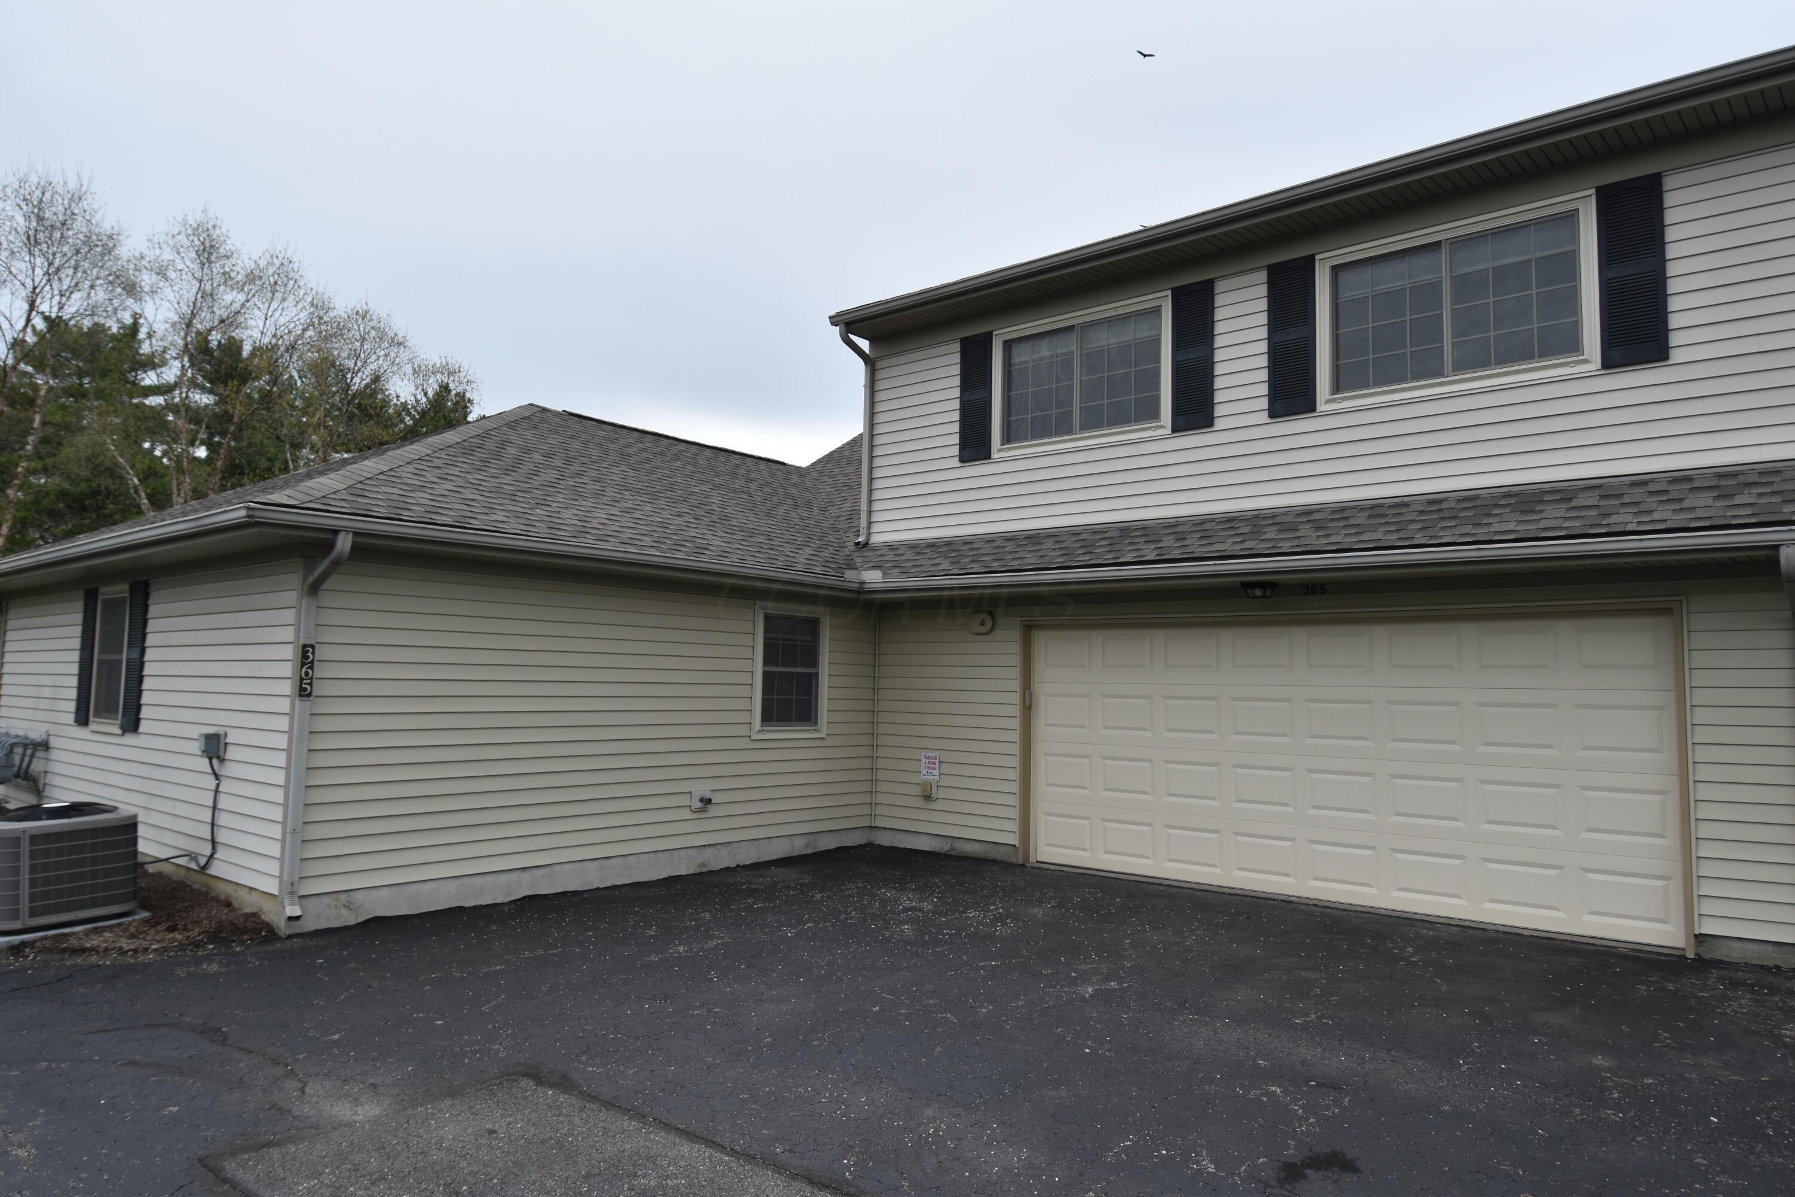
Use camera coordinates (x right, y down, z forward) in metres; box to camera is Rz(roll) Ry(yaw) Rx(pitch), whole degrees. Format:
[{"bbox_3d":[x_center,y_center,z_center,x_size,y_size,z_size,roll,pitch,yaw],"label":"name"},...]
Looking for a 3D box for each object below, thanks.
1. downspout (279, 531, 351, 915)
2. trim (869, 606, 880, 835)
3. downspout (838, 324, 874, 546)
[{"bbox_3d":[-3.714,0.827,6.697,0.620,2.472,0.087,-3,-6,43],"label":"downspout"},{"bbox_3d":[-0.224,1.223,10.800,0.045,2.273,0.045,-2,-6,39],"label":"trim"},{"bbox_3d":[-0.451,-1.731,11.162,0.085,2.324,0.509,-2,-6,39],"label":"downspout"}]

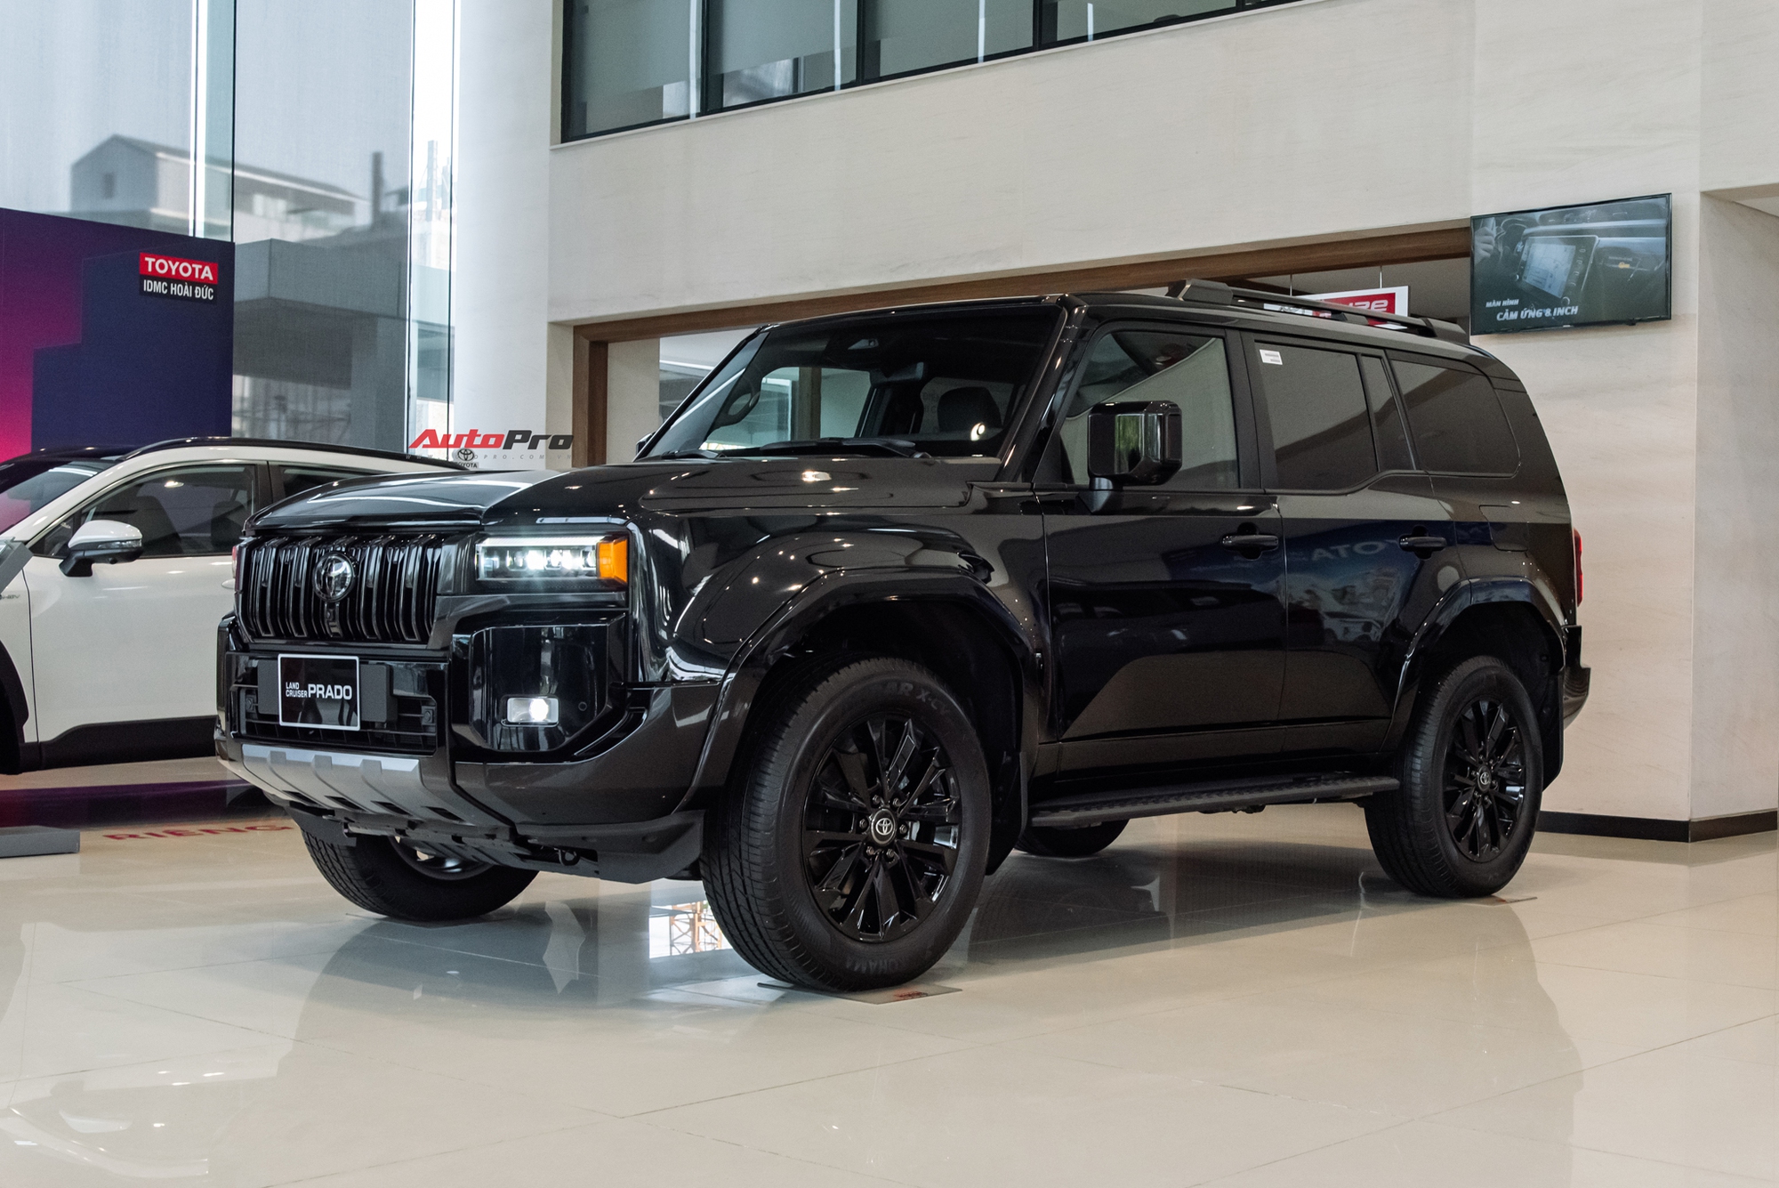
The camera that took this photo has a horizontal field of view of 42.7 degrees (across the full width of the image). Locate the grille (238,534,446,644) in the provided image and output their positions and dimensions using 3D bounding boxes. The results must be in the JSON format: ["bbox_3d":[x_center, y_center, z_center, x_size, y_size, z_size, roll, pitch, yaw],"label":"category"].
[{"bbox_3d":[-1.288,-0.011,5.356,0.830,0.265,0.100,0,-1,43],"label":"grille"}]

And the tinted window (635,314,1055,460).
[{"bbox_3d":[-0.117,-0.586,6.612,1.420,0.630,0.100,0,-43,43],"label":"tinted window"}]

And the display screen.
[{"bbox_3d":[3.054,-1.463,10.191,0.935,0.545,0.060,0,-1,40],"label":"display screen"}]

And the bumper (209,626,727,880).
[{"bbox_3d":[-1.176,0.338,5.474,1.840,0.570,0.450,0,-1,43],"label":"bumper"}]

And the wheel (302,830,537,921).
[{"bbox_3d":[-1.310,0.538,6.551,0.270,0.805,0.805,0,-1,43],"label":"wheel"}]

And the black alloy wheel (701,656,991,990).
[{"bbox_3d":[-0.093,0.536,5.416,0.270,0.805,0.805,0,-1,43],"label":"black alloy wheel"}]

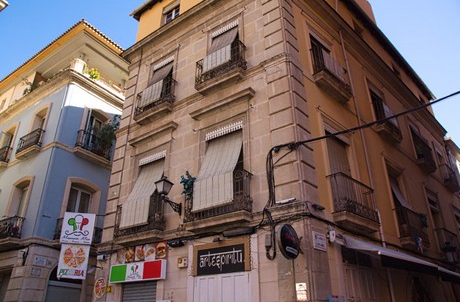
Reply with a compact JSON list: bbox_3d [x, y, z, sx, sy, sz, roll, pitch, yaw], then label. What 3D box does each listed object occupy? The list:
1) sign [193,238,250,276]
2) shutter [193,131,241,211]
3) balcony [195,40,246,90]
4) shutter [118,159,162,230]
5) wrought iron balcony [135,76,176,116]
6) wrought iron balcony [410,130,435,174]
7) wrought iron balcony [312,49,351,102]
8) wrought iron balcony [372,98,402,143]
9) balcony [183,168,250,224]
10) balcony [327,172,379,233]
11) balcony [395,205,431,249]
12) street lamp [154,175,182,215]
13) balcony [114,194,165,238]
[{"bbox_3d":[-0.232,2.577,8.322,1.646,0.748,0.067,-17,-30,31],"label":"sign"},{"bbox_3d":[-0.325,0.469,9.158,1.319,2.184,0.487,-17,-30,31],"label":"shutter"},{"bbox_3d":[-0.276,-2.405,10.442,1.672,1.252,0.395,-17,-30,31],"label":"balcony"},{"bbox_3d":[-2.698,1.291,10.699,1.280,2.230,0.460,-18,-32,31],"label":"shutter"},{"bbox_3d":[-2.672,-1.828,12.297,1.660,1.000,0.360,-18,-32,31],"label":"wrought iron balcony"},{"bbox_3d":[8.896,0.167,15.659,1.680,1.030,0.330,24,-35,-38],"label":"wrought iron balcony"},{"bbox_3d":[3.130,-2.303,10.567,1.638,1.369,0.395,23,-34,-39],"label":"wrought iron balcony"},{"bbox_3d":[5.984,-1.028,13.069,1.495,1.394,0.395,23,-34,-39],"label":"wrought iron balcony"},{"bbox_3d":[-0.318,1.236,8.790,1.880,1.030,0.420,-18,-32,31],"label":"balcony"},{"bbox_3d":[3.210,1.395,8.849,1.848,1.210,0.395,23,-34,-39],"label":"balcony"},{"bbox_3d":[6.024,2.562,11.330,1.800,0.990,0.340,24,-35,-38],"label":"balcony"},{"bbox_3d":[-1.660,1.212,9.534,0.400,0.950,0.930,-18,-32,31],"label":"street lamp"},{"bbox_3d":[-2.658,2.086,10.206,1.831,1.235,0.395,-17,-30,31],"label":"balcony"}]

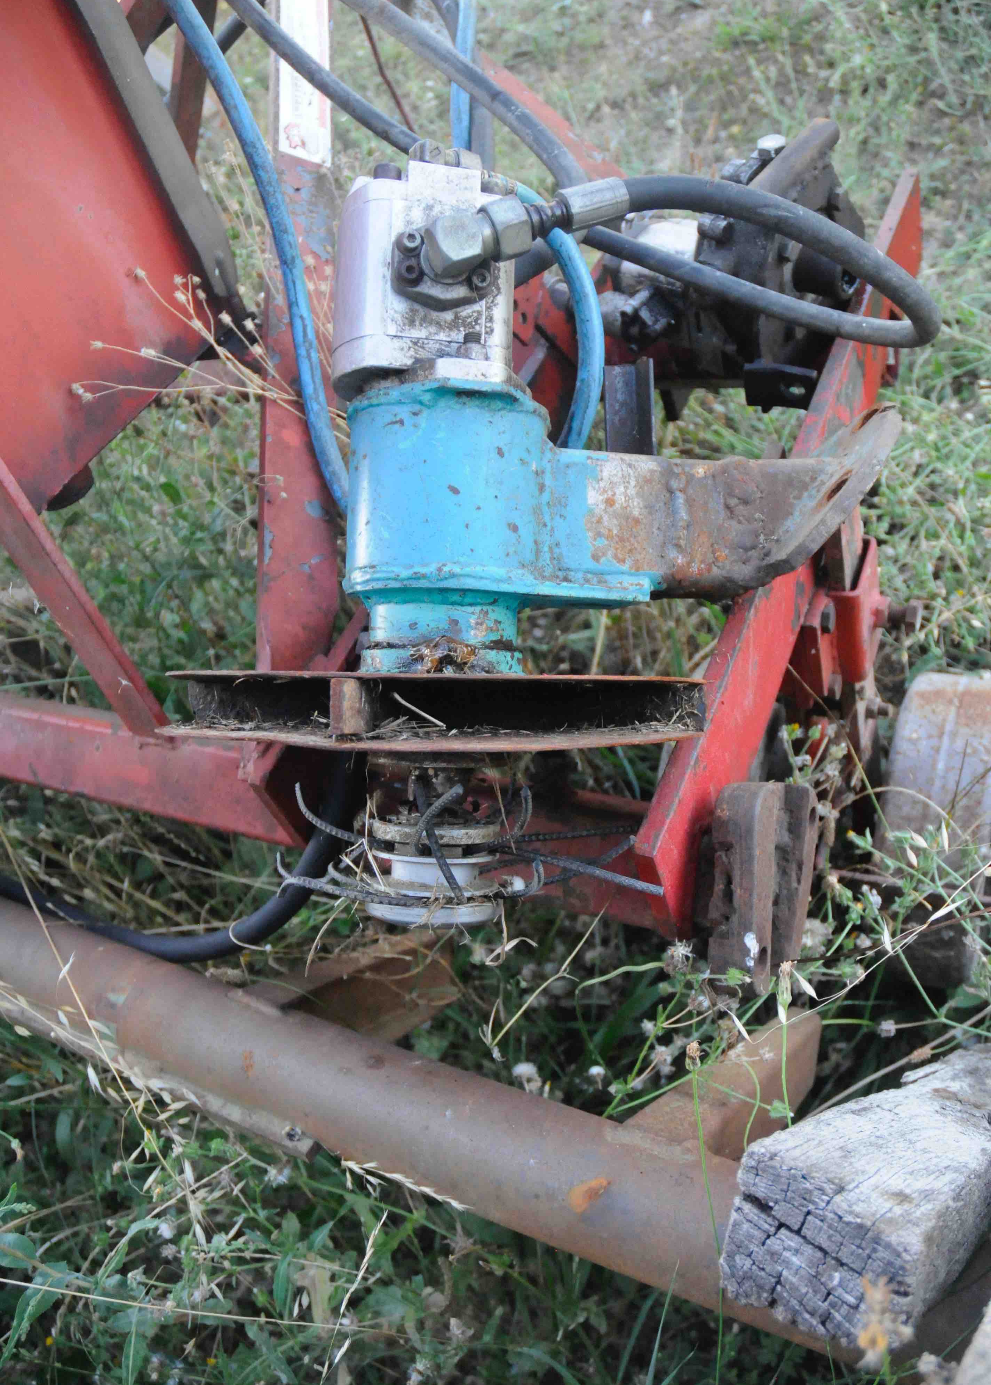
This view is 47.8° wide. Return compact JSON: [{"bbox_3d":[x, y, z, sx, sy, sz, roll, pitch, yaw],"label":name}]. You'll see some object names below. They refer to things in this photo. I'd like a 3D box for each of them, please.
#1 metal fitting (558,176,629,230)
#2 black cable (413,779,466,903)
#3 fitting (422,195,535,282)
[{"bbox_3d":[0.060,-0.300,0.685,0.041,0.025,0.025,-22,6,-14],"label":"metal fitting"},{"bbox_3d":[-0.035,0.090,0.680,0.034,0.077,0.040,0,0,0],"label":"black cable"},{"bbox_3d":[-0.010,-0.269,0.660,0.064,0.038,0.045,-22,6,-14],"label":"fitting"}]

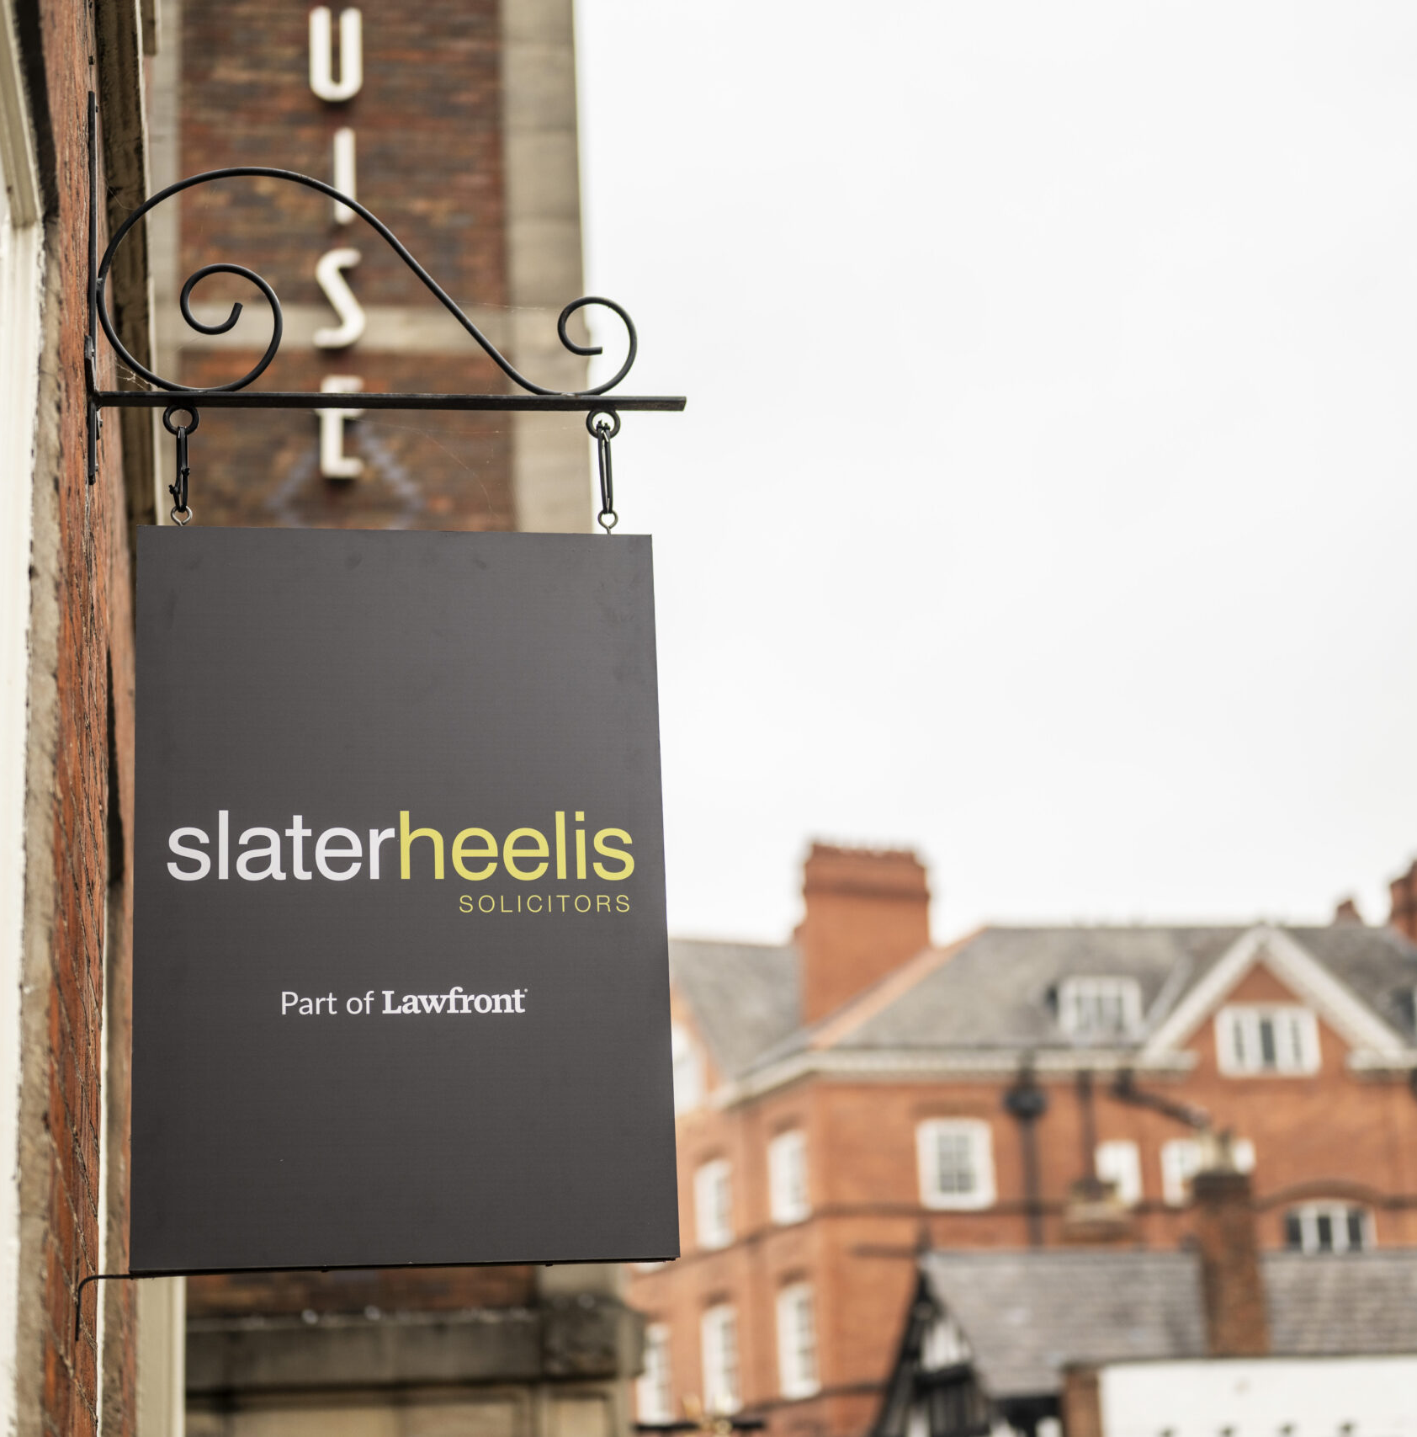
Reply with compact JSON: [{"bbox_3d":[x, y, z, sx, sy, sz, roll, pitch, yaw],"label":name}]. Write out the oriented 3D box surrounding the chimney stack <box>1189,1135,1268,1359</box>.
[{"bbox_3d":[7.865,7.943,45.000,0.740,3.292,0.520,3,-17,-17],"label":"chimney stack"}]

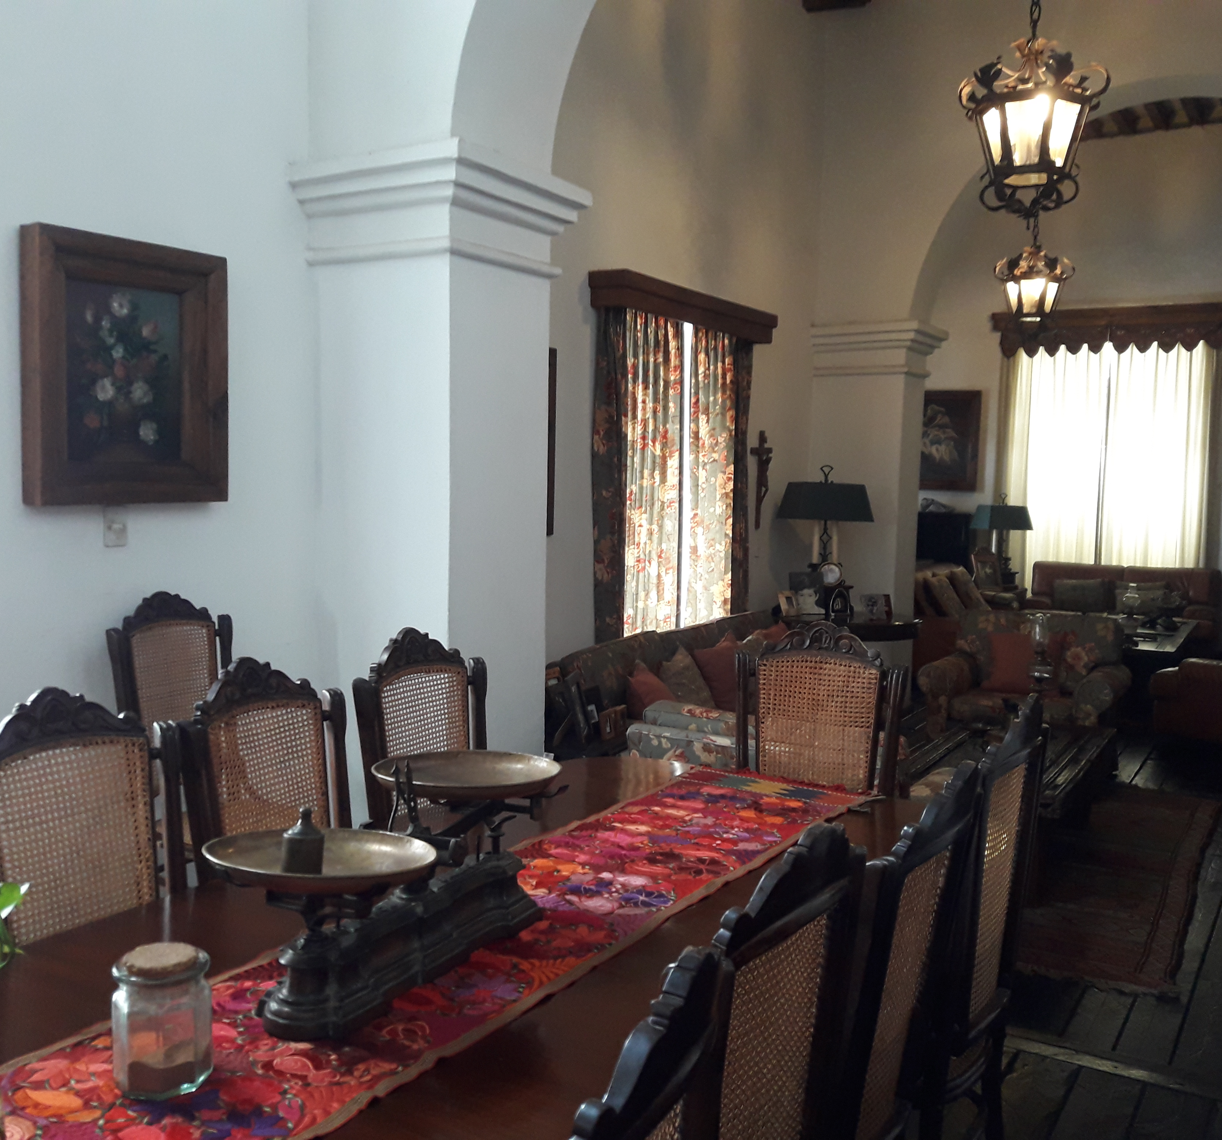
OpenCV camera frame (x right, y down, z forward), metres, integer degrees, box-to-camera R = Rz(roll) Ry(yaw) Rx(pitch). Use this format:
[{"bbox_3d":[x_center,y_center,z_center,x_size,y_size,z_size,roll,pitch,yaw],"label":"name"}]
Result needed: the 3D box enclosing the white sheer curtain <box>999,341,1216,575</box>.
[{"bbox_3d":[4.877,-1.010,12.267,2.020,2.500,0.180,4,5,32],"label":"white sheer curtain"}]

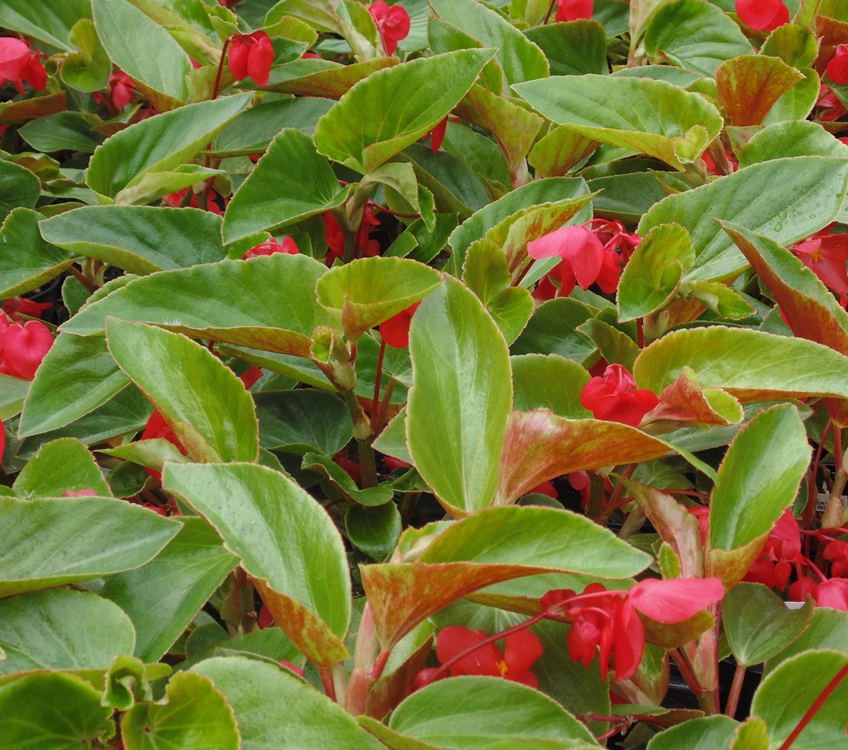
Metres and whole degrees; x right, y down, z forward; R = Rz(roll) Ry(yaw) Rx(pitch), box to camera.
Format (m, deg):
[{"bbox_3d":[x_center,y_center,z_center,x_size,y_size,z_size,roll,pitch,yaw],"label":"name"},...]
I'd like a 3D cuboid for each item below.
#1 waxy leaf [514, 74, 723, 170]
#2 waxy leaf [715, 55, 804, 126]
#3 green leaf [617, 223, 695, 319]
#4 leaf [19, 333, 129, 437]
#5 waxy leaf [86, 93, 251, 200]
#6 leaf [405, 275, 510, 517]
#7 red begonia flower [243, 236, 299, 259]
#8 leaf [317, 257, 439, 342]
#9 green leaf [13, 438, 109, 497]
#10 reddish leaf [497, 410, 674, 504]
[{"bbox_3d":[0.126,-0.167,1.230,0.130,0.028,0.052,19,45,3],"label":"waxy leaf"},{"bbox_3d":[0.202,-0.171,1.135,0.054,0.046,0.027,0,35,0],"label":"waxy leaf"},{"bbox_3d":[0.118,-0.052,0.960,0.042,0.048,0.026,7,36,9],"label":"green leaf"},{"bbox_3d":[-0.186,0.004,1.030,0.095,0.022,0.054,-31,40,-18],"label":"leaf"},{"bbox_3d":[-0.165,-0.145,1.200,0.110,0.028,0.050,-36,42,1],"label":"waxy leaf"},{"bbox_3d":[0.016,0.010,0.845,0.047,0.110,0.035,-3,23,1],"label":"leaf"},{"bbox_3d":[-0.081,-0.060,0.985,0.034,0.033,0.026,0,35,0],"label":"red begonia flower"},{"bbox_3d":[-0.023,-0.037,0.920,0.061,0.034,0.032,0,35,0],"label":"leaf"},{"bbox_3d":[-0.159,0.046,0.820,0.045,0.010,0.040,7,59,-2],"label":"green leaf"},{"bbox_3d":[0.084,0.042,0.955,0.096,0.038,0.035,6,31,3],"label":"reddish leaf"}]

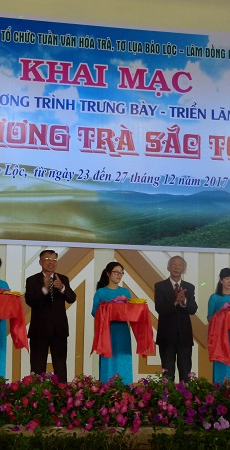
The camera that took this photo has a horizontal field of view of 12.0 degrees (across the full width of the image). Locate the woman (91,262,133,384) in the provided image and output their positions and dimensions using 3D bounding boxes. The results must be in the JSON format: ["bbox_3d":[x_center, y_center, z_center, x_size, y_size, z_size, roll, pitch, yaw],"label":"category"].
[{"bbox_3d":[-0.025,1.159,10.879,0.420,1.575,0.400,3,-7,-18],"label":"woman"}]

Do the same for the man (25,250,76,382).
[{"bbox_3d":[-0.660,1.096,10.946,0.500,1.703,0.420,2,-8,-9],"label":"man"}]

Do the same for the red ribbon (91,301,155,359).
[{"bbox_3d":[0.084,1.042,10.789,0.557,0.553,0.360,3,-8,-15],"label":"red ribbon"}]

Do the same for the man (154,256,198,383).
[{"bbox_3d":[0.629,1.159,11.227,0.460,1.690,0.400,2,-8,-10],"label":"man"}]

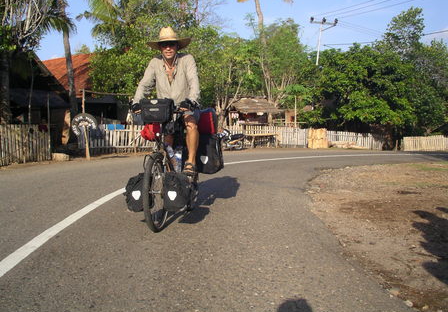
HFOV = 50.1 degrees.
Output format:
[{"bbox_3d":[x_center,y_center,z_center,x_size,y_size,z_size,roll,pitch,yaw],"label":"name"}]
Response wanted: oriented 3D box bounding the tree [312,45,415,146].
[{"bbox_3d":[7.282,-3.002,25.000,5.100,5.200,4.800,0,3,0],"label":"tree"}]

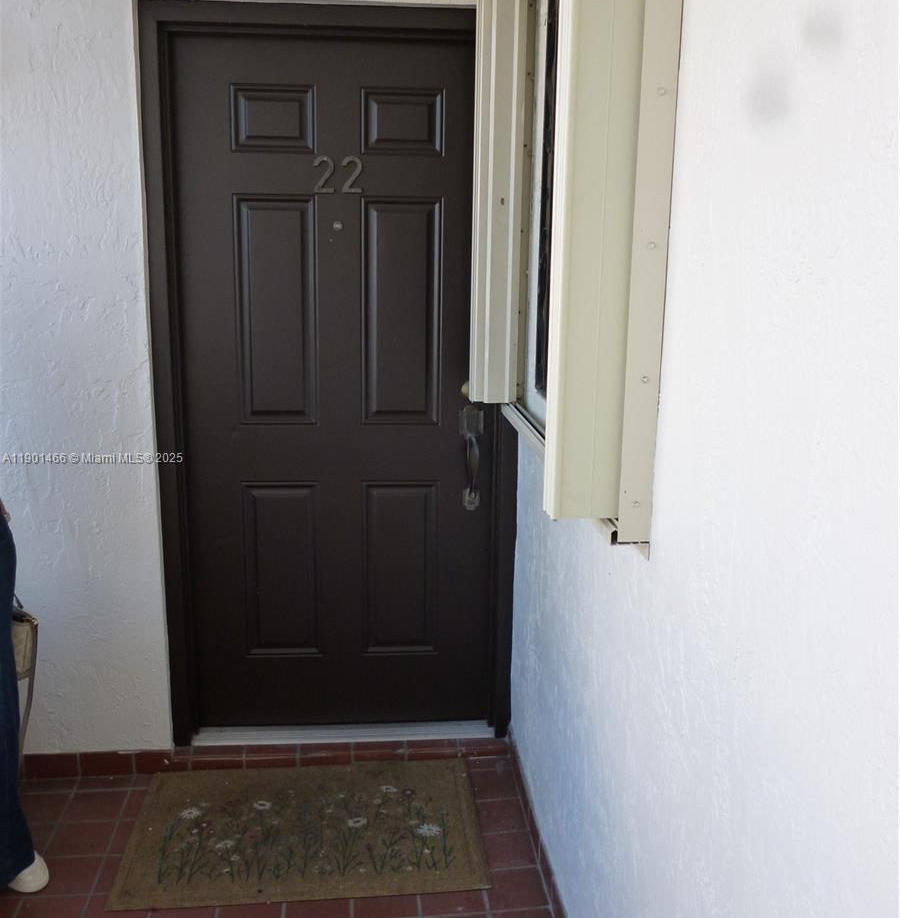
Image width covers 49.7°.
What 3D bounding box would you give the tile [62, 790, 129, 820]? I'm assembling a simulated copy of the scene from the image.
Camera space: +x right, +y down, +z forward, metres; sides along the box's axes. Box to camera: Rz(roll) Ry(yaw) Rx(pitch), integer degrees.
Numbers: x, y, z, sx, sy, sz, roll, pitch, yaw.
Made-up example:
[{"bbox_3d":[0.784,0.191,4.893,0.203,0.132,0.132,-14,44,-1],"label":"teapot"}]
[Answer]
[{"bbox_3d":[-0.993,0.978,2.718,0.150,0.013,0.150,-1,12,-6],"label":"tile"}]

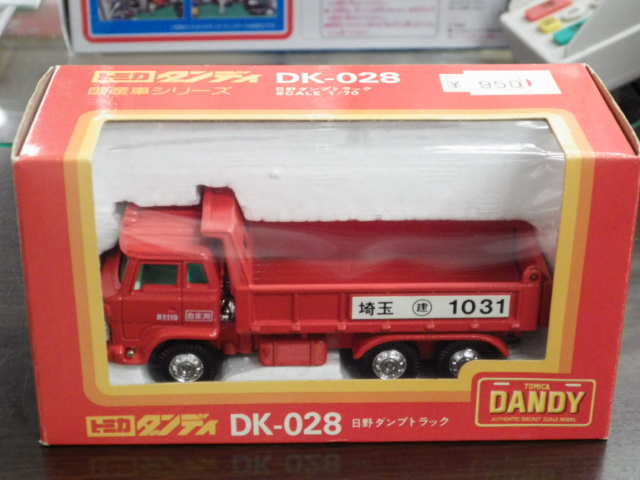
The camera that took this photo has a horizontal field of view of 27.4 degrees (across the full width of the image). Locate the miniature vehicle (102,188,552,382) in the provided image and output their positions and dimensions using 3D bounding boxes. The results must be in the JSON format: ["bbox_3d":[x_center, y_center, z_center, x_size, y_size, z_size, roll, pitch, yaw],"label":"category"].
[{"bbox_3d":[0.001,0.010,0.327,0.110,0.046,0.035,0,27,-1],"label":"miniature vehicle"}]

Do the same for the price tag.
[{"bbox_3d":[0.044,-0.039,0.320,0.028,0.001,0.017,0,27,-1],"label":"price tag"}]

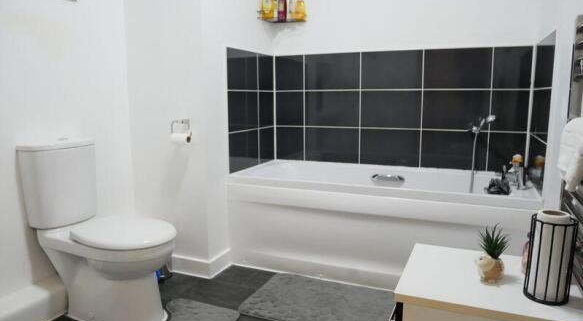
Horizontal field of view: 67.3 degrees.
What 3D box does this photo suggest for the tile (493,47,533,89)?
[{"bbox_3d":[1.300,-0.541,2.568,0.209,0.246,0.011,3,9,22],"label":"tile"}]

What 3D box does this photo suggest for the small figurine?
[{"bbox_3d":[0.515,0.236,1.128,0.075,0.140,0.066,2,9,16],"label":"small figurine"}]

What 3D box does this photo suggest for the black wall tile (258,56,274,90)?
[{"bbox_3d":[-0.172,-0.601,3.006,0.011,0.246,0.258,3,9,22],"label":"black wall tile"}]

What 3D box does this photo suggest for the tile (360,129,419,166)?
[{"bbox_3d":[0.650,-0.085,2.900,0.395,0.242,0.011,3,9,22],"label":"tile"}]

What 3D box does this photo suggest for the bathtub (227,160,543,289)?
[{"bbox_3d":[0.514,0.356,2.636,1.635,0.560,0.700,3,9,22],"label":"bathtub"}]

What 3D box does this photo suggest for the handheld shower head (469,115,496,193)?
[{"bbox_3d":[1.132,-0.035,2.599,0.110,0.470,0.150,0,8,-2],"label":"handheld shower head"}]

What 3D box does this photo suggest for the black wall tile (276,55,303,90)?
[{"bbox_3d":[-0.011,-0.614,3.088,0.223,0.246,0.011,3,9,22],"label":"black wall tile"}]

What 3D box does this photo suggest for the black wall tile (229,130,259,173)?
[{"bbox_3d":[-0.299,-0.065,2.804,0.010,0.245,0.397,3,9,22],"label":"black wall tile"}]

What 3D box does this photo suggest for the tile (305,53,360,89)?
[{"bbox_3d":[0.282,-0.603,3.010,0.400,0.249,0.010,3,9,22],"label":"tile"}]

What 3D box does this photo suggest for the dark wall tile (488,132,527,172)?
[{"bbox_3d":[1.302,-0.049,2.641,0.209,0.242,0.011,3,9,22],"label":"dark wall tile"}]

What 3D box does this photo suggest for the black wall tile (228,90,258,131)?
[{"bbox_3d":[-0.302,-0.313,2.787,0.010,0.249,0.399,3,9,22],"label":"black wall tile"}]

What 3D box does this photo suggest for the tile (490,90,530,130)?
[{"bbox_3d":[1.314,-0.296,2.630,0.212,0.249,0.010,3,9,22],"label":"tile"}]

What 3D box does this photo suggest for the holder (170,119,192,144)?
[{"bbox_3d":[-0.602,-0.163,2.392,0.136,0.128,0.068,3,9,22],"label":"holder"}]

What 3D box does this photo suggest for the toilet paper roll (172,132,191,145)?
[{"bbox_3d":[-0.598,-0.116,2.359,0.103,0.062,0.062,3,9,22],"label":"toilet paper roll"}]

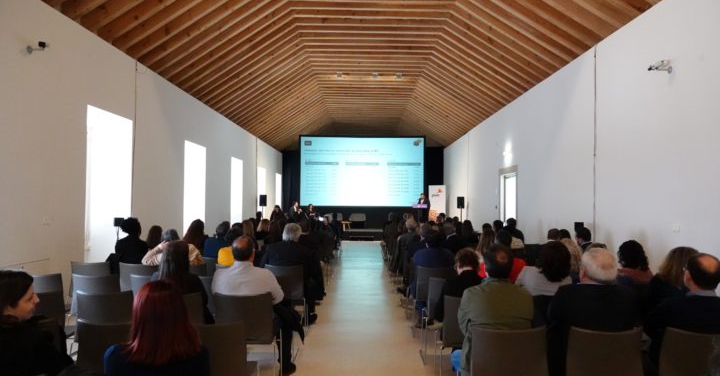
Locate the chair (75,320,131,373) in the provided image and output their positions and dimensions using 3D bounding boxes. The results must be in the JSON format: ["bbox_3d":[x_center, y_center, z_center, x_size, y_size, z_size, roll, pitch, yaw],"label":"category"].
[{"bbox_3d":[-1.463,1.224,3.109,0.500,0.850,0.550,1,-2,0],"label":"chair"}]

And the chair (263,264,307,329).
[{"bbox_3d":[-0.869,1.291,5.658,0.490,0.840,0.550,1,-2,0],"label":"chair"}]

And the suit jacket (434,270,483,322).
[{"bbox_3d":[0.874,0.928,3.833,0.540,0.560,0.410,1,-2,0],"label":"suit jacket"}]

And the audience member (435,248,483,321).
[{"bbox_3d":[0.873,1.109,4.179,0.540,1.200,0.750,1,-2,0],"label":"audience member"}]

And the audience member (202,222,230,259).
[{"bbox_3d":[-1.923,1.108,6.572,0.480,1.270,0.780,1,-2,0],"label":"audience member"}]

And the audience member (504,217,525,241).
[{"bbox_3d":[2.829,1.226,9.120,0.520,1.280,0.750,1,-2,0],"label":"audience member"}]

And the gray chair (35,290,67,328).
[{"bbox_3d":[-2.501,1.226,3.889,0.490,0.850,0.560,1,-2,0],"label":"gray chair"}]

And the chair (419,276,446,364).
[{"bbox_3d":[0.863,1.279,4.762,0.490,0.840,0.550,1,-2,0],"label":"chair"}]

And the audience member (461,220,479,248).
[{"bbox_3d":[2.070,1.252,9.397,0.480,1.230,0.700,1,-2,0],"label":"audience member"}]

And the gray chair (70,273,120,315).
[{"bbox_3d":[-2.544,1.256,4.848,0.490,0.850,0.560,1,-2,0],"label":"gray chair"}]

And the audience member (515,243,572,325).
[{"bbox_3d":[1.453,1.062,3.972,0.500,1.235,0.700,1,-2,0],"label":"audience member"}]

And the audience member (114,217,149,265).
[{"bbox_3d":[-3.092,1.071,6.577,0.500,1.320,0.780,1,-2,0],"label":"audience member"}]

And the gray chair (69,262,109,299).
[{"bbox_3d":[-3.067,1.280,5.749,0.490,0.850,0.560,1,-2,0],"label":"gray chair"}]

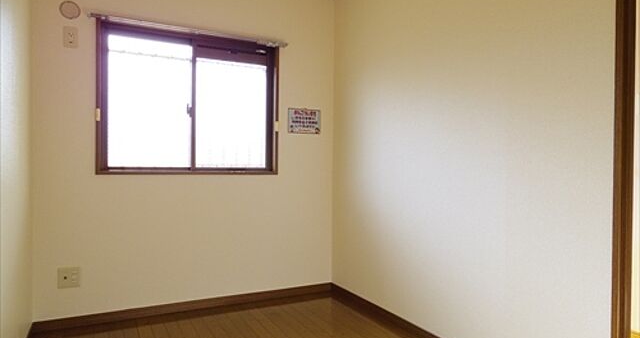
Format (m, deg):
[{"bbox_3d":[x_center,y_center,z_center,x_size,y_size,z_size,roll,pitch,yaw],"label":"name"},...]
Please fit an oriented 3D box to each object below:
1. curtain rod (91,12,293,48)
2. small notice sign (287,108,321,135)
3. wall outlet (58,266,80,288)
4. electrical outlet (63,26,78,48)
[{"bbox_3d":[-0.796,-0.902,2.791,1.276,0.030,0.060,0,0,-28],"label":"curtain rod"},{"bbox_3d":[-0.115,-0.354,3.187,0.262,0.183,0.005,0,0,-28],"label":"small notice sign"},{"bbox_3d":[-1.465,0.636,2.486,0.115,0.120,0.010,0,0,-28],"label":"wall outlet"},{"bbox_3d":[-1.448,-0.765,2.478,0.072,0.120,0.010,0,0,-28],"label":"electrical outlet"}]

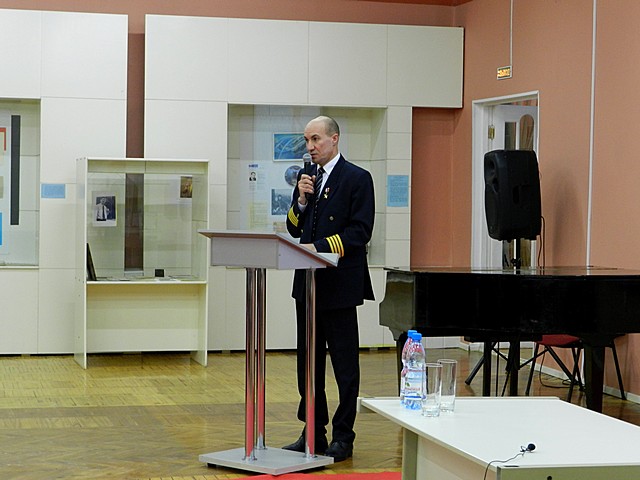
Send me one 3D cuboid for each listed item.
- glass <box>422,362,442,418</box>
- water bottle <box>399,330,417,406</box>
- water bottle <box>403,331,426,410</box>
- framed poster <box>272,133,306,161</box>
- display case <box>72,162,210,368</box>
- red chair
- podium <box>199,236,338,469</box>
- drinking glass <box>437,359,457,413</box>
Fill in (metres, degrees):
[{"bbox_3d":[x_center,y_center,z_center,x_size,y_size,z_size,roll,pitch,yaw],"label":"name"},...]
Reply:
[{"bbox_3d":[0.313,0.421,3.937,0.057,0.143,0.057,1,2,0],"label":"glass"},{"bbox_3d":[0.269,0.376,4.142,0.063,0.217,0.063,1,2,0],"label":"water bottle"},{"bbox_3d":[0.277,0.378,4.084,0.063,0.217,0.063,1,2,0],"label":"water bottle"},{"bbox_3d":[-0.230,-0.829,12.595,0.382,0.257,0.020,0,2,-15],"label":"framed poster"},{"bbox_3d":[-1.422,0.174,11.192,0.948,1.620,0.620,0,2,-16],"label":"display case"},{"bbox_3d":[1.751,0.670,9.562,0.580,0.820,0.500,0,2,-31],"label":"red chair"},{"bbox_3d":[-0.269,0.545,7.021,0.540,1.178,0.460,2,2,41],"label":"podium"},{"bbox_3d":[0.365,0.419,4.018,0.057,0.143,0.057,1,2,0],"label":"drinking glass"}]

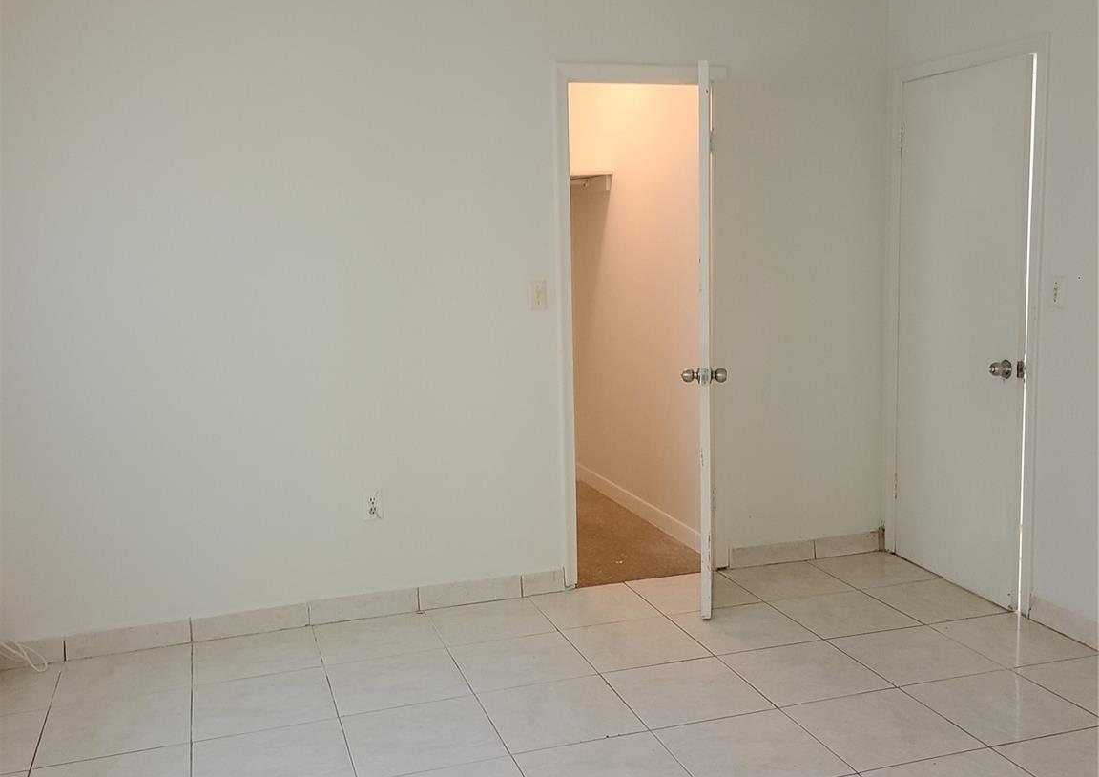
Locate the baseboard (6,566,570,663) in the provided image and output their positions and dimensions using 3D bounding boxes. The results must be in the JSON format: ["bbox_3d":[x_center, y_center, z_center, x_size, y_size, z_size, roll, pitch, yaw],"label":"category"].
[{"bbox_3d":[-0.926,0.864,4.172,2.094,0.088,0.020,-5,9,-18],"label":"baseboard"}]

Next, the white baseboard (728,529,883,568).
[{"bbox_3d":[1.134,0.707,4.815,0.750,0.086,0.020,-4,9,-16],"label":"white baseboard"}]

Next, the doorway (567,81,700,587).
[{"bbox_3d":[0.371,-0.200,4.501,0.615,2.017,0.120,-4,9,-17],"label":"doorway"}]

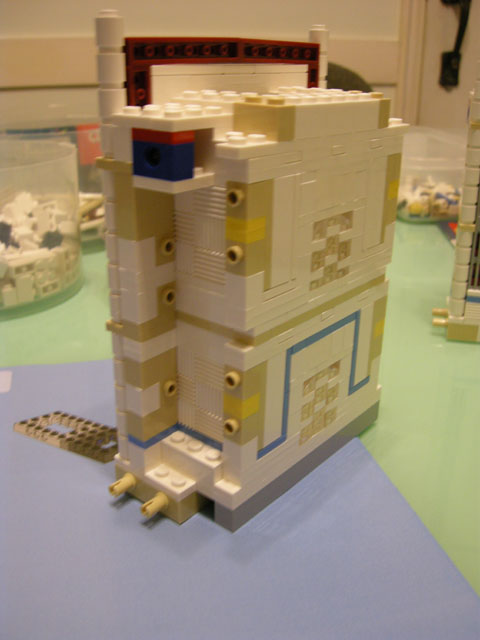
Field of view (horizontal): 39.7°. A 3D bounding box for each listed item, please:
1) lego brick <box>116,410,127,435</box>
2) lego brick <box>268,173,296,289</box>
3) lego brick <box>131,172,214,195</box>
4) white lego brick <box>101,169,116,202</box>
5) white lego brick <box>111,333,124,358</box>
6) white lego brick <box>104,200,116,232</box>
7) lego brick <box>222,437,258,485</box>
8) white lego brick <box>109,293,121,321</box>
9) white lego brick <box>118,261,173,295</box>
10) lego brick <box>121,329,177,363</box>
[{"bbox_3d":[-0.038,0.034,0.227,0.008,0.010,0.008,18,27,36],"label":"lego brick"},{"bbox_3d":[0.009,-0.026,0.196,0.008,0.032,0.010,18,27,36],"label":"lego brick"},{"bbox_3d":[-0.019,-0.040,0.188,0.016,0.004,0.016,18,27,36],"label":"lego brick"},{"bbox_3d":[-0.036,-0.040,0.198,0.008,0.010,0.008,18,27,36],"label":"white lego brick"},{"bbox_3d":[-0.038,0.007,0.217,0.008,0.010,0.008,18,27,36],"label":"white lego brick"},{"bbox_3d":[-0.037,-0.032,0.202,0.008,0.010,0.008,18,27,36],"label":"white lego brick"},{"bbox_3d":[0.000,0.044,0.214,0.008,0.016,0.008,18,27,36],"label":"lego brick"},{"bbox_3d":[-0.037,-0.004,0.212,0.008,0.010,0.008,18,27,36],"label":"white lego brick"},{"bbox_3d":[-0.028,-0.014,0.206,0.008,0.006,0.016,18,27,36],"label":"white lego brick"},{"bbox_3d":[-0.029,0.007,0.214,0.008,0.006,0.016,18,27,36],"label":"lego brick"}]

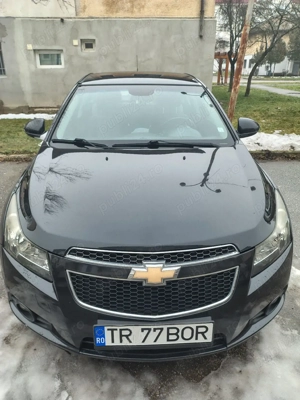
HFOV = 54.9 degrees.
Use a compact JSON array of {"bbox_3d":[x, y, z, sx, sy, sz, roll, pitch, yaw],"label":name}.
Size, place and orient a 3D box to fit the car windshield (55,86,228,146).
[{"bbox_3d":[-0.051,-0.704,2.421,1.420,0.130,0.880,-1,51,-3],"label":"car windshield"}]

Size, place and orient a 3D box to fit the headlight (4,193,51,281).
[{"bbox_3d":[-0.633,0.172,1.535,0.360,0.240,0.570,-1,23,-3],"label":"headlight"}]

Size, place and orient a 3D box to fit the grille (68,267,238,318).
[{"bbox_3d":[0.019,0.407,1.263,0.770,0.200,0.120,-1,23,-3],"label":"grille"}]

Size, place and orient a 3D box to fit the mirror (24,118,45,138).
[{"bbox_3d":[-0.979,-0.616,2.485,0.200,0.155,0.130,-1,23,-3],"label":"mirror"}]

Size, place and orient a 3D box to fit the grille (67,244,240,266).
[{"bbox_3d":[0.018,0.244,1.258,0.770,0.070,0.090,-1,23,-3],"label":"grille"}]

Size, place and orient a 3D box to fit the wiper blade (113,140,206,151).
[{"bbox_3d":[0.067,-0.401,2.127,0.660,0.050,0.060,-1,23,-3],"label":"wiper blade"}]

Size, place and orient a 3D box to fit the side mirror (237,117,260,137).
[{"bbox_3d":[0.868,-0.638,2.576,0.200,0.155,0.130,-1,23,-3],"label":"side mirror"}]

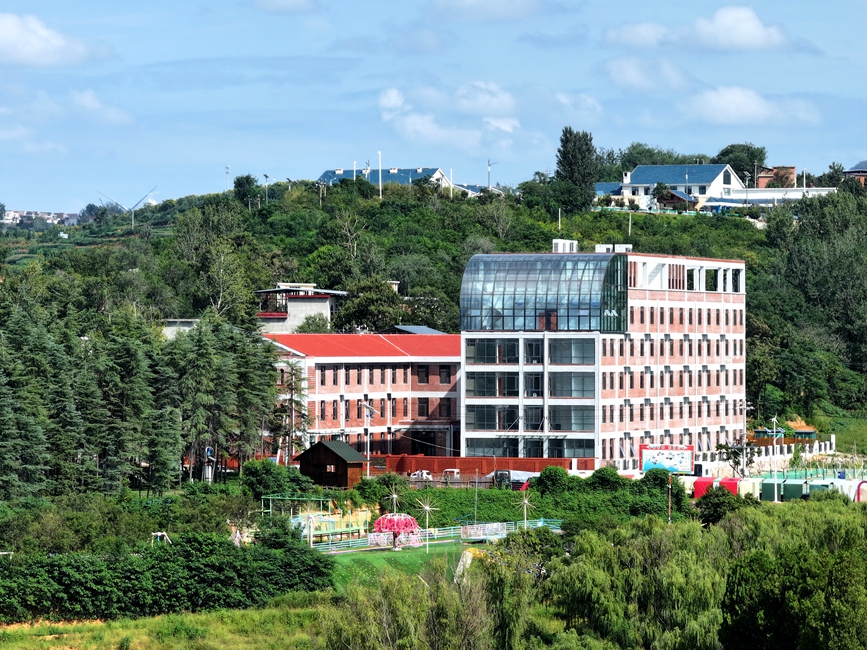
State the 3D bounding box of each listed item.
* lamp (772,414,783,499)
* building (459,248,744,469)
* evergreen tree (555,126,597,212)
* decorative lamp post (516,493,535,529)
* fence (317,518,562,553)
[{"bbox_3d":[34.900,13.500,422.000,1.300,8.800,1.000,0,0,20],"label":"lamp"},{"bbox_3d":[20.400,4.000,477.400,15.800,24.200,58.800,0,0,20],"label":"building"},{"bbox_3d":[26.600,-29.200,780.000,7.900,16.200,7.900,0,0,0],"label":"evergreen tree"},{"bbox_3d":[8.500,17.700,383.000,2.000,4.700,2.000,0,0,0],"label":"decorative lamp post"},{"bbox_3d":[1.000,19.700,391.000,0.300,1.100,48.000,0,0,29],"label":"fence"}]

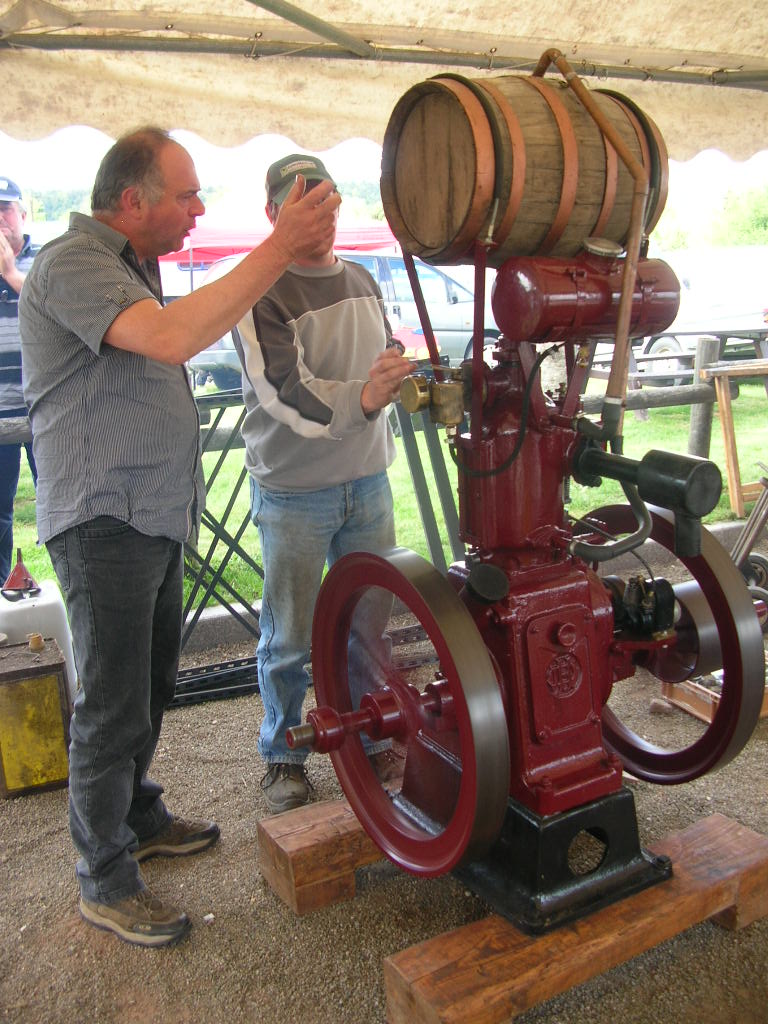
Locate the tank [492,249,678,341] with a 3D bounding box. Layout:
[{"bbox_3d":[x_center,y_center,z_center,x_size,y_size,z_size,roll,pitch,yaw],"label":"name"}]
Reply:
[{"bbox_3d":[0.396,-0.424,2.034,0.357,0.165,0.156,-8,17,-29],"label":"tank"}]

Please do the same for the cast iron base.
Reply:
[{"bbox_3d":[0.330,0.696,2.499,0.408,0.197,0.631,-10,18,-29],"label":"cast iron base"}]

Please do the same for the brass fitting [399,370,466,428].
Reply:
[{"bbox_3d":[0.104,-0.228,2.081,0.123,0.110,0.075,-10,18,-29],"label":"brass fitting"}]

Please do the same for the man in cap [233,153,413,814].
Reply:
[{"bbox_3d":[-0.111,-0.020,2.729,0.497,1.766,0.652,-6,17,-19],"label":"man in cap"}]

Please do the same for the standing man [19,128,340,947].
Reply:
[{"bbox_3d":[-0.433,0.073,2.367,0.700,1.794,0.514,-2,16,-6],"label":"standing man"}]

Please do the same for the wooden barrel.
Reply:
[{"bbox_3d":[0.292,-0.694,2.137,0.504,0.369,0.369,-9,18,-32],"label":"wooden barrel"}]

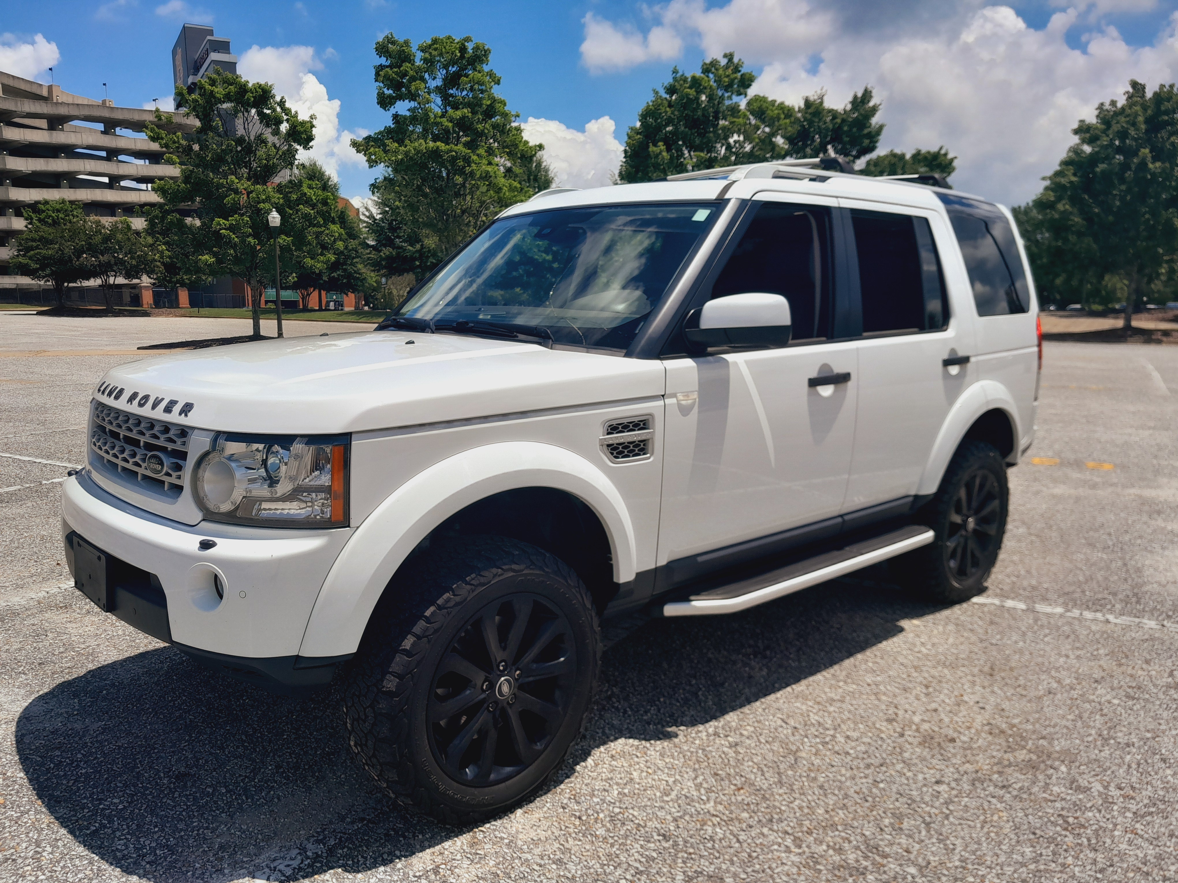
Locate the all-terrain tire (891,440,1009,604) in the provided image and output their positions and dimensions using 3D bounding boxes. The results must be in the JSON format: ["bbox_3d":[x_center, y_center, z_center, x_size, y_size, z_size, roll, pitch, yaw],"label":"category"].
[{"bbox_3d":[1.822,0.399,4.645,0.790,0.790,0.275,-8,13,-41],"label":"all-terrain tire"}]

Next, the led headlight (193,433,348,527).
[{"bbox_3d":[-0.818,0.086,2.309,0.265,0.240,0.430,-8,13,-41],"label":"led headlight"}]

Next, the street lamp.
[{"bbox_3d":[-9.482,-5.134,27.972,0.390,3.950,0.390,-3,10,-19],"label":"street lamp"}]

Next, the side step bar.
[{"bbox_3d":[0.909,0.480,3.613,1.680,0.075,0.210,-8,12,-41],"label":"side step bar"}]

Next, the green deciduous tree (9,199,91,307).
[{"bbox_3d":[-32.840,-11.470,56.000,5.000,6.550,4.800,-5,11,-30],"label":"green deciduous tree"}]

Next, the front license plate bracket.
[{"bbox_3d":[-1.462,0.391,2.732,0.030,0.172,0.335,-8,13,-41],"label":"front license plate bracket"}]

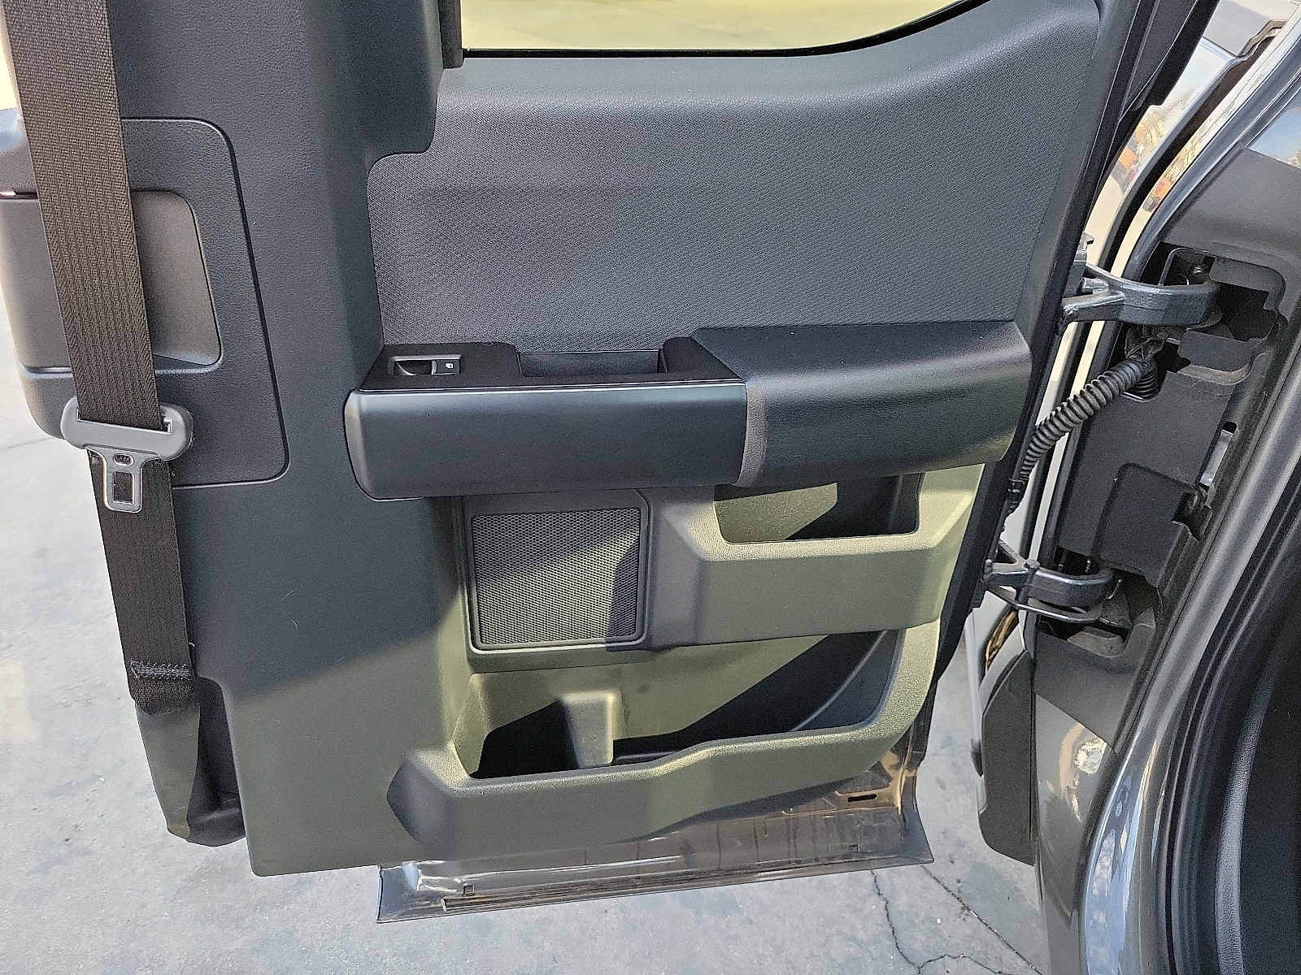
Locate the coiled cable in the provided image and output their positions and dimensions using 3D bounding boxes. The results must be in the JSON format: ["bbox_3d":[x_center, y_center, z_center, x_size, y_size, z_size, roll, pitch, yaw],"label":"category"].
[{"bbox_3d":[0.357,-0.045,0.816,0.090,0.120,0.050,-3,22,-8],"label":"coiled cable"}]

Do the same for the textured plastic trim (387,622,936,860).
[{"bbox_3d":[0.013,0.202,0.771,0.430,0.175,0.080,-3,22,-8],"label":"textured plastic trim"}]

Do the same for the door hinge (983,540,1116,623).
[{"bbox_3d":[0.352,0.082,0.867,0.097,0.048,0.062,-3,22,-8],"label":"door hinge"}]

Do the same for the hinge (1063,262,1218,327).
[{"bbox_3d":[0.384,-0.153,0.771,0.100,0.042,0.062,-3,22,-8],"label":"hinge"}]

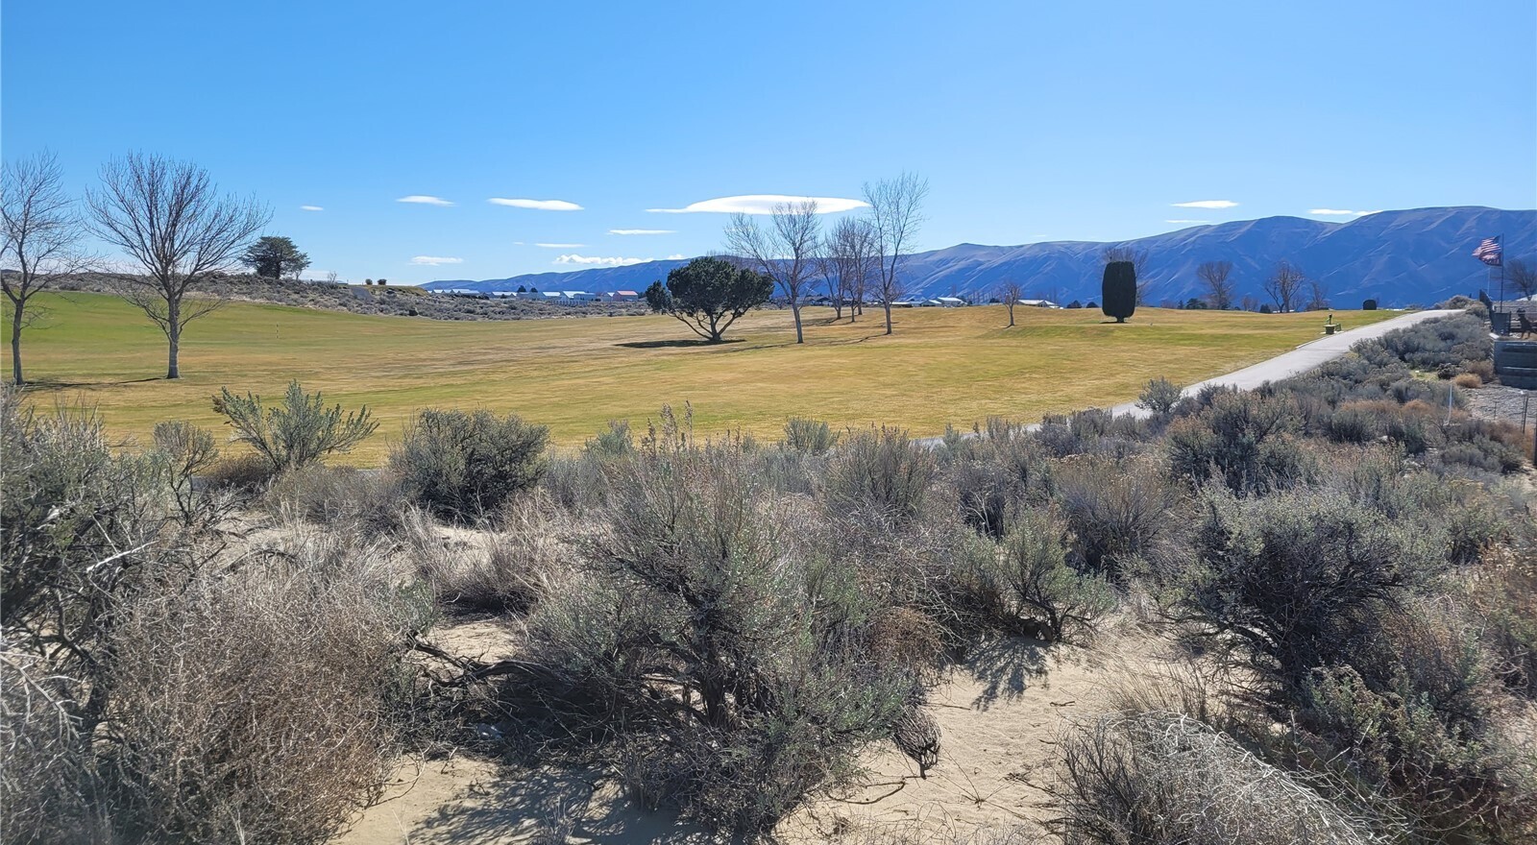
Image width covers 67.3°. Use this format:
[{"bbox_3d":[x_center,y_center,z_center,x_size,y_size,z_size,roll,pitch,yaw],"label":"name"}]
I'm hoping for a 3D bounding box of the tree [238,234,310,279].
[{"bbox_3d":[-57.780,-19.380,135.000,7.750,5.200,7.750,-3,7,-23],"label":"tree"}]

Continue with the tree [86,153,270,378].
[{"bbox_3d":[-23.010,-6.110,45.000,6.520,8.800,6.520,-3,7,-27],"label":"tree"}]

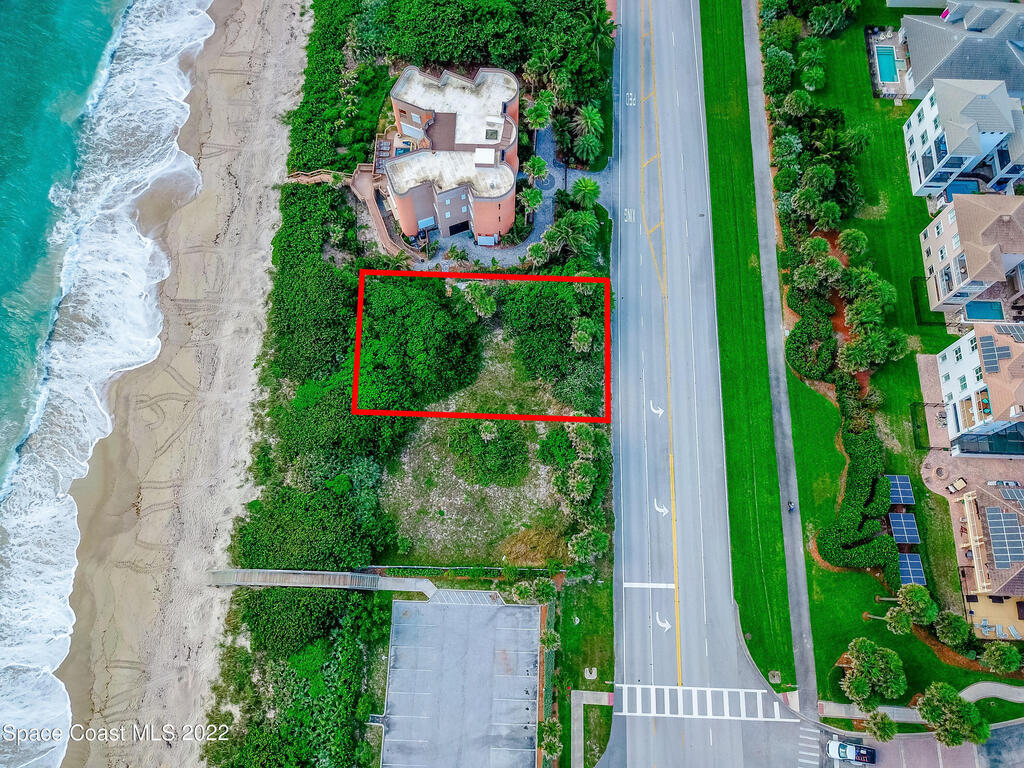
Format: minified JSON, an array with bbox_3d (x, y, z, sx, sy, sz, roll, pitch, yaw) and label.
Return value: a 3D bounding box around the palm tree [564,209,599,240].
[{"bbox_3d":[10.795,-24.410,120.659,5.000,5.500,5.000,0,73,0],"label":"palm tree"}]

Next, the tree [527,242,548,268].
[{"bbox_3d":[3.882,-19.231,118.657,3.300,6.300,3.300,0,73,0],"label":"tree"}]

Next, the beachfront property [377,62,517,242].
[{"bbox_3d":[-8.739,-35.160,117.902,19.600,12.600,22.700,1,72,1],"label":"beachfront property"}]

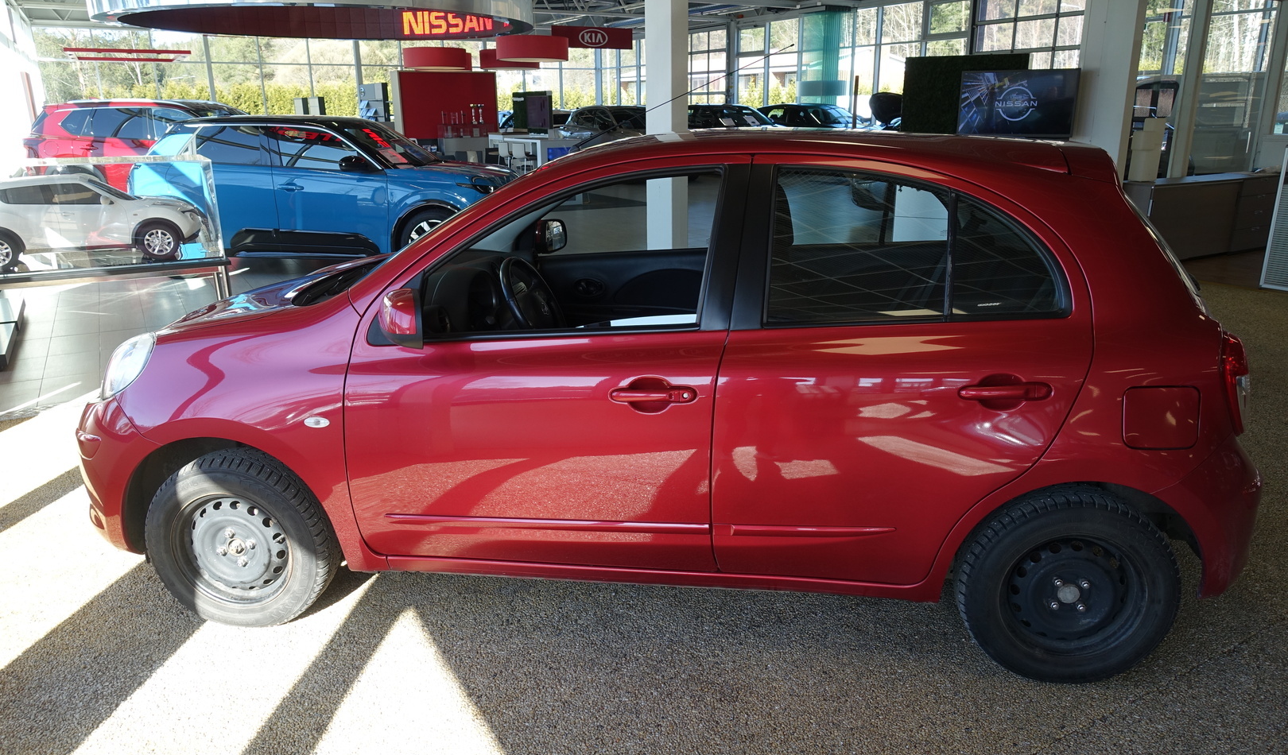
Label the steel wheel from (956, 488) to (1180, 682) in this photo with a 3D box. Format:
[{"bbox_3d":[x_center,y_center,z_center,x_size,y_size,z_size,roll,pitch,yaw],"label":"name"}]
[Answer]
[{"bbox_3d":[1.178,0.571,2.422,0.585,0.585,0.175,2,17,7],"label":"steel wheel"}]

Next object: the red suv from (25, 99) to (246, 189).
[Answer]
[{"bbox_3d":[-7.700,-3.851,14.744,4.680,1.710,1.840,0,17,0],"label":"red suv"}]

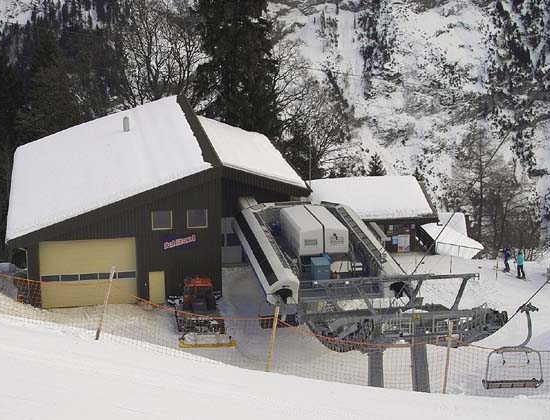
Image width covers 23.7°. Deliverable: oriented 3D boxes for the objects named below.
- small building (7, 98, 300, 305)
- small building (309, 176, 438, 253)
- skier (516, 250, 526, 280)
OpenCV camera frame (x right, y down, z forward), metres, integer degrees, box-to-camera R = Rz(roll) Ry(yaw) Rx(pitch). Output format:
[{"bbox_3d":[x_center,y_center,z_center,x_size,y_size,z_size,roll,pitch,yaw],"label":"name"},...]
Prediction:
[{"bbox_3d":[-8.496,-1.410,87.432,17.830,8.670,23.640,-2,15,-9],"label":"small building"},{"bbox_3d":[5.438,0.067,89.649,8.960,4.530,9.060,-2,15,-9],"label":"small building"},{"bbox_3d":[15.520,3.416,82.408,0.600,1.760,0.550,5,15,18],"label":"skier"}]

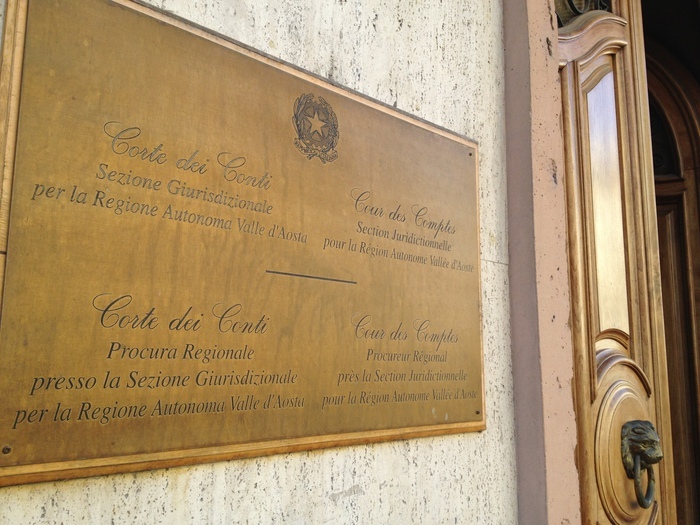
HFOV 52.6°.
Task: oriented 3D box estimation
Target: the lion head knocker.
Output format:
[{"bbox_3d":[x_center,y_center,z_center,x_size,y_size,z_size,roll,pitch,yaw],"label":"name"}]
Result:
[{"bbox_3d":[0.786,0.535,1.873,0.080,0.227,0.136,-8,-12,43],"label":"lion head knocker"}]

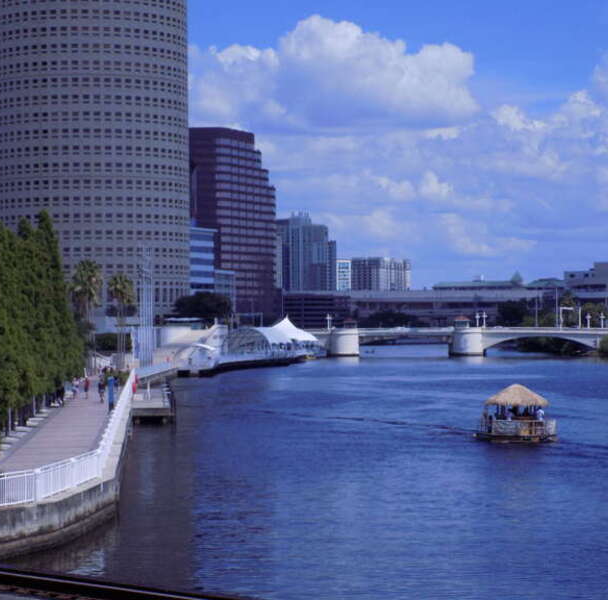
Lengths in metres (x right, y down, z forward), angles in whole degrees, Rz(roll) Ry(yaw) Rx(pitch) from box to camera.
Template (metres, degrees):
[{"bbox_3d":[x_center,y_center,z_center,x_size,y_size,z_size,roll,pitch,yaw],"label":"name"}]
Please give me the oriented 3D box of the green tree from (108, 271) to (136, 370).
[{"bbox_3d":[-24.467,2.764,243.000,3.800,12.900,3.800,0,-1,0],"label":"green tree"}]

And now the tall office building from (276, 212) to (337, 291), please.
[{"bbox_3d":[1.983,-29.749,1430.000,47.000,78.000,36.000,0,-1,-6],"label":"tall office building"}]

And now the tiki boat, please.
[{"bbox_3d":[13.728,7.367,117.000,3.700,3.750,5.000,0,-1,-37],"label":"tiki boat"}]

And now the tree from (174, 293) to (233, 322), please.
[{"bbox_3d":[-23.416,1.980,420.000,13.300,7.600,12.000,0,-1,0],"label":"tree"}]

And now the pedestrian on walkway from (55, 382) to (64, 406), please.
[{"bbox_3d":[-18.175,6.988,134.000,0.550,1.720,0.450,0,-1,-6],"label":"pedestrian on walkway"}]

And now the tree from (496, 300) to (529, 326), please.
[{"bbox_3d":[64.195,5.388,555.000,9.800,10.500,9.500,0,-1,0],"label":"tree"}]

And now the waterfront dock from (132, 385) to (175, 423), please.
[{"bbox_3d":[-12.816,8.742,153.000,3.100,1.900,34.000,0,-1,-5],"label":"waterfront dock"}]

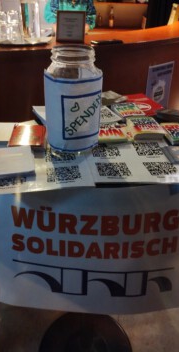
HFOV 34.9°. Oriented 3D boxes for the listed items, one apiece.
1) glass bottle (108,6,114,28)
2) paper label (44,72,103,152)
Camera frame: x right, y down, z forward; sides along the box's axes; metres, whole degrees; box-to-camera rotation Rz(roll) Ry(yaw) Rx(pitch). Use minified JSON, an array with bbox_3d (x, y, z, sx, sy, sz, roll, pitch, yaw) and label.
[{"bbox_3d":[0.275,-2.018,3.640,0.064,0.244,0.064,4,32,3],"label":"glass bottle"},{"bbox_3d":[-0.035,-0.146,0.625,0.120,0.155,0.118,1,32,-1],"label":"paper label"}]

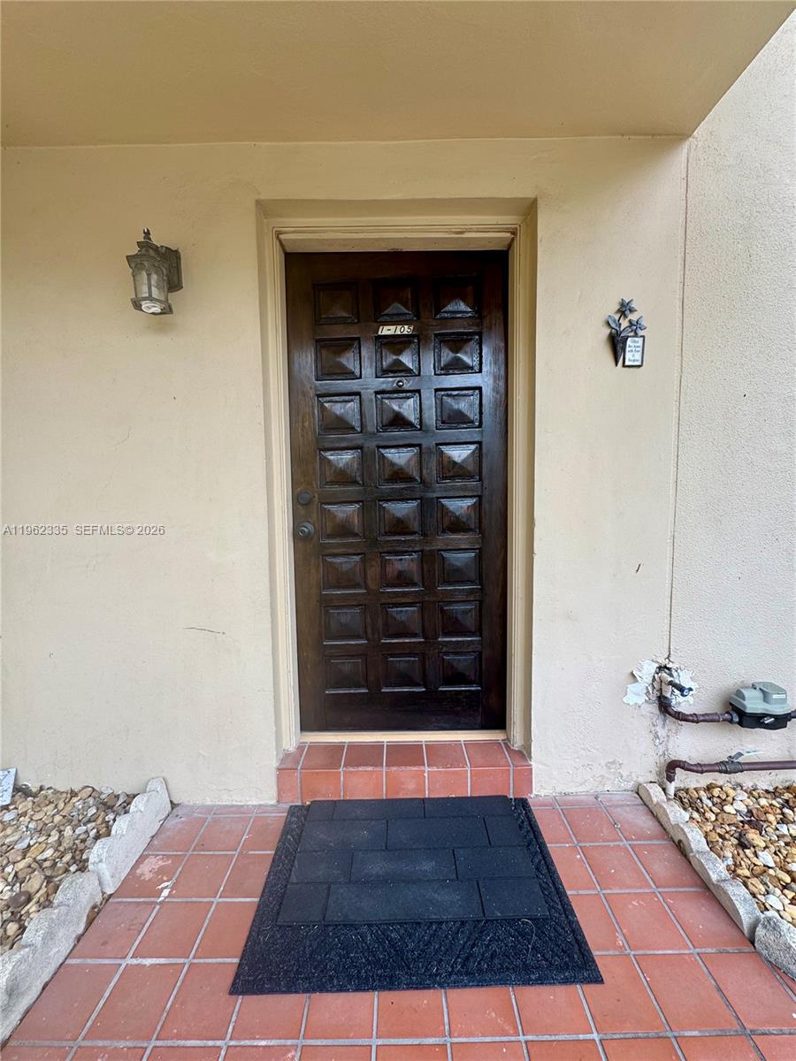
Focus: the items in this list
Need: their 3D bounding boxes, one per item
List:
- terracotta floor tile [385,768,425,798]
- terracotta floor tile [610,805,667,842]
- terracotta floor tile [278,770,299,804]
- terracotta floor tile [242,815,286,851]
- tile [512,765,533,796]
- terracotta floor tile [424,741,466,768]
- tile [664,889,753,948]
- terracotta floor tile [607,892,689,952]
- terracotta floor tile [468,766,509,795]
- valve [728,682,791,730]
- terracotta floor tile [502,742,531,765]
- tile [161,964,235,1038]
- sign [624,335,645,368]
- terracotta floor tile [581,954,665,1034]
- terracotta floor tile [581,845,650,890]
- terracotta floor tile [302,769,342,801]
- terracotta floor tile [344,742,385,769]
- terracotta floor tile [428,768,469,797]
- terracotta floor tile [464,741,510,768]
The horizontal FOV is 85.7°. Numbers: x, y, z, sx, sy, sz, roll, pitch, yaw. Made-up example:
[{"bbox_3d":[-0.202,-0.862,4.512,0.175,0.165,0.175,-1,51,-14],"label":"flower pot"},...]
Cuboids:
[{"bbox_3d":[0.032,0.988,1.683,0.154,0.127,0.014,-1,5,0],"label":"terracotta floor tile"},{"bbox_3d":[0.855,1.056,1.538,0.154,0.014,0.156,-1,5,0],"label":"terracotta floor tile"},{"bbox_3d":[-0.427,1.000,1.682,0.079,0.130,0.012,-1,5,0],"label":"terracotta floor tile"},{"bbox_3d":[-0.461,1.085,1.537,0.153,0.013,0.155,-1,6,0],"label":"terracotta floor tile"},{"bbox_3d":[0.485,0.978,1.681,0.074,0.127,0.014,-1,5,0],"label":"tile"},{"bbox_3d":[0.195,0.920,1.753,0.156,0.014,0.162,-1,5,0],"label":"terracotta floor tile"},{"bbox_3d":[0.870,1.110,1.221,0.156,0.014,0.159,-2,6,0],"label":"tile"},{"bbox_3d":[0.689,1.096,1.202,0.154,0.012,0.154,-1,5,0],"label":"terracotta floor tile"},{"bbox_3d":[0.358,0.980,1.671,0.153,0.132,0.013,-1,6,0],"label":"terracotta floor tile"},{"bbox_3d":[1.303,0.637,1.560,0.157,0.123,0.100,-1,5,0],"label":"valve"},{"bbox_3d":[0.492,0.920,1.767,0.075,0.014,0.166,-2,6,0],"label":"terracotta floor tile"},{"bbox_3d":[-0.462,1.136,1.036,0.153,0.013,0.155,-1,6,0],"label":"tile"},{"bbox_3d":[0.846,-0.640,1.540,0.071,0.106,0.012,-1,5,0],"label":"sign"},{"bbox_3d":[0.522,1.111,1.030,0.154,0.014,0.156,-1,5,0],"label":"terracotta floor tile"},{"bbox_3d":[0.689,1.080,1.370,0.154,0.012,0.154,-1,5,0],"label":"terracotta floor tile"},{"bbox_3d":[-0.299,0.998,1.683,0.155,0.127,0.012,-1,5,0],"label":"terracotta floor tile"},{"bbox_3d":[-0.132,0.922,1.747,0.153,0.013,0.160,-1,6,0],"label":"terracotta floor tile"},{"bbox_3d":[0.196,0.984,1.682,0.156,0.127,0.014,-1,5,0],"label":"terracotta floor tile"},{"bbox_3d":[0.365,0.924,1.768,0.156,0.014,0.166,-2,6,0],"label":"terracotta floor tile"}]

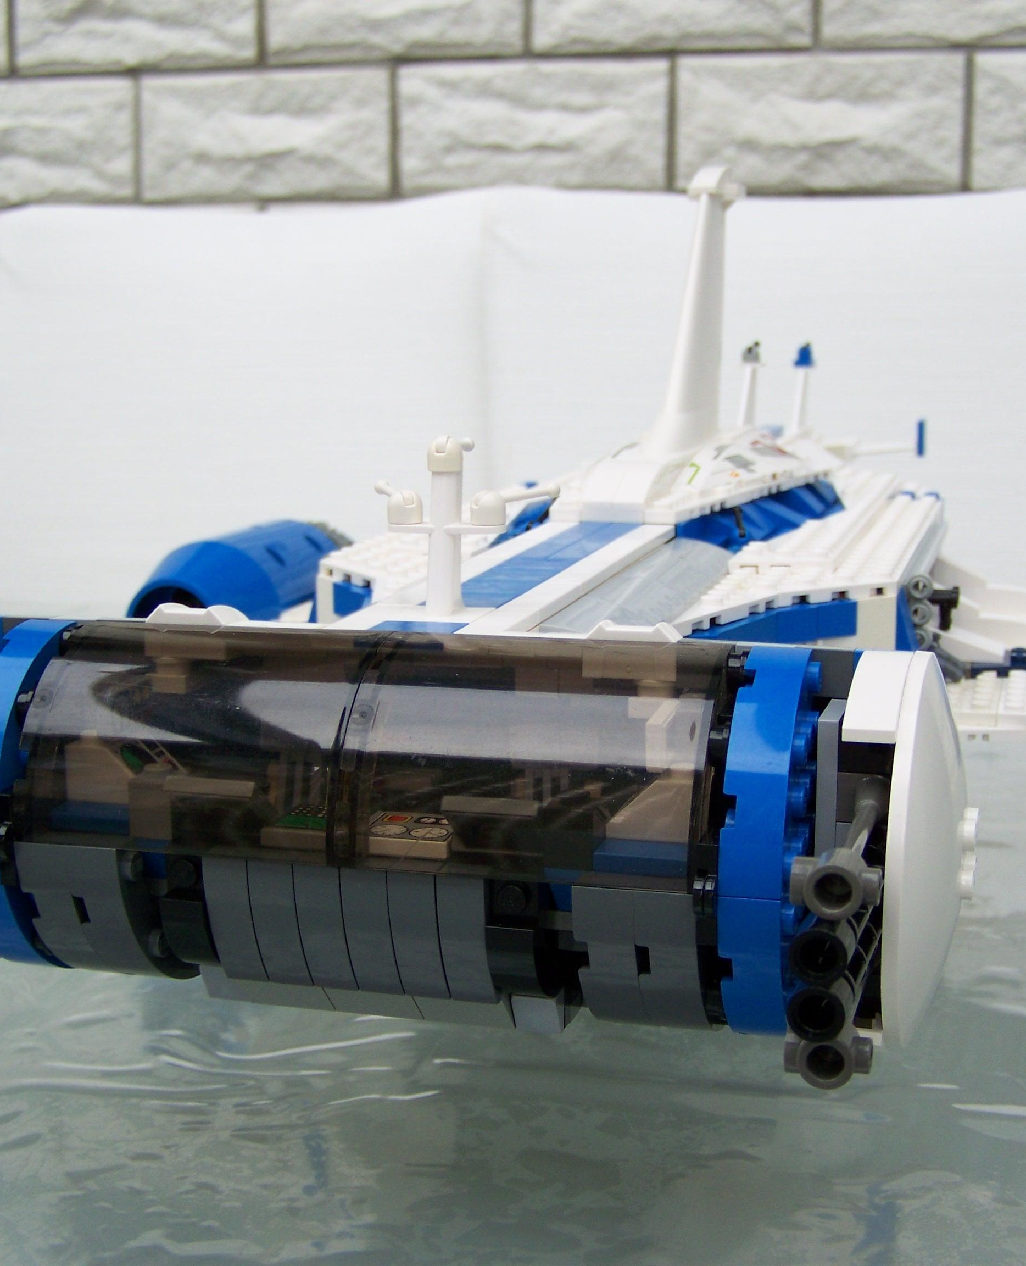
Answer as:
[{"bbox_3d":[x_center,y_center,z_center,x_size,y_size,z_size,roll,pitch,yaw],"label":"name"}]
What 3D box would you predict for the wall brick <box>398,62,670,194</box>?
[{"bbox_3d":[0.015,-0.247,0.912,0.132,0.063,0.045,2,10,13],"label":"wall brick"}]

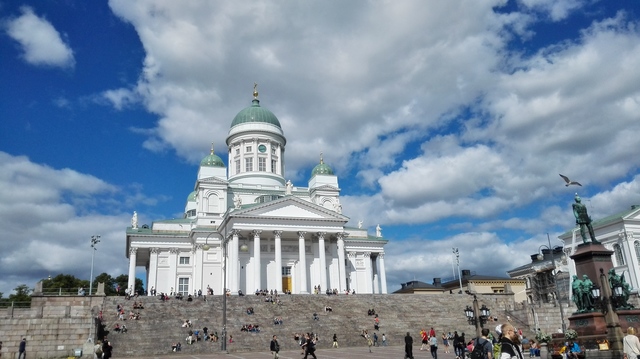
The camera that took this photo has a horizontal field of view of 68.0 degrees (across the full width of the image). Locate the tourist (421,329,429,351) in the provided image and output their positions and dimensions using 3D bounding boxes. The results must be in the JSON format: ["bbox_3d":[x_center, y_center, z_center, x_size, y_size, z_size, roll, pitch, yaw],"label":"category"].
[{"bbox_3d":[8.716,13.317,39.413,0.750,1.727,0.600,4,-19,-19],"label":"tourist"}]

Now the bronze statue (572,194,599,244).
[{"bbox_3d":[17.503,2.620,31.223,1.050,3.331,0.900,4,-19,-19],"label":"bronze statue"}]

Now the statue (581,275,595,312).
[{"bbox_3d":[16.193,6.833,28.690,0.620,2.080,0.720,10,-22,-33],"label":"statue"}]

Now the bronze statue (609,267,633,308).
[{"bbox_3d":[17.957,6.540,28.423,1.150,2.392,1.000,4,-19,-19],"label":"bronze statue"}]

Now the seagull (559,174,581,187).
[{"bbox_3d":[10.552,0.042,20.000,1.150,0.270,0.420,28,-23,-33],"label":"seagull"}]

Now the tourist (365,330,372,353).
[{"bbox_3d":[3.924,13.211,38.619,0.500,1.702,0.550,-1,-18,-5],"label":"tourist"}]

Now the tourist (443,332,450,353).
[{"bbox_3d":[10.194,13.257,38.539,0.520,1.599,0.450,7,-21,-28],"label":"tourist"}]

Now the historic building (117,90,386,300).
[{"bbox_3d":[-17.114,1.642,128.459,61.500,62.000,61.500,4,-19,-19],"label":"historic building"}]

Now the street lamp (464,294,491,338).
[{"bbox_3d":[10.415,9.499,30.941,1.600,3.915,0.850,4,-19,-19],"label":"street lamp"}]

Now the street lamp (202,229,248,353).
[{"bbox_3d":[-11.556,13.006,57.774,5.400,15.142,0.900,4,-19,-19],"label":"street lamp"}]

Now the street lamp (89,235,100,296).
[{"bbox_3d":[-28.787,10.853,60.361,1.300,7.842,1.200,4,-19,-19],"label":"street lamp"}]

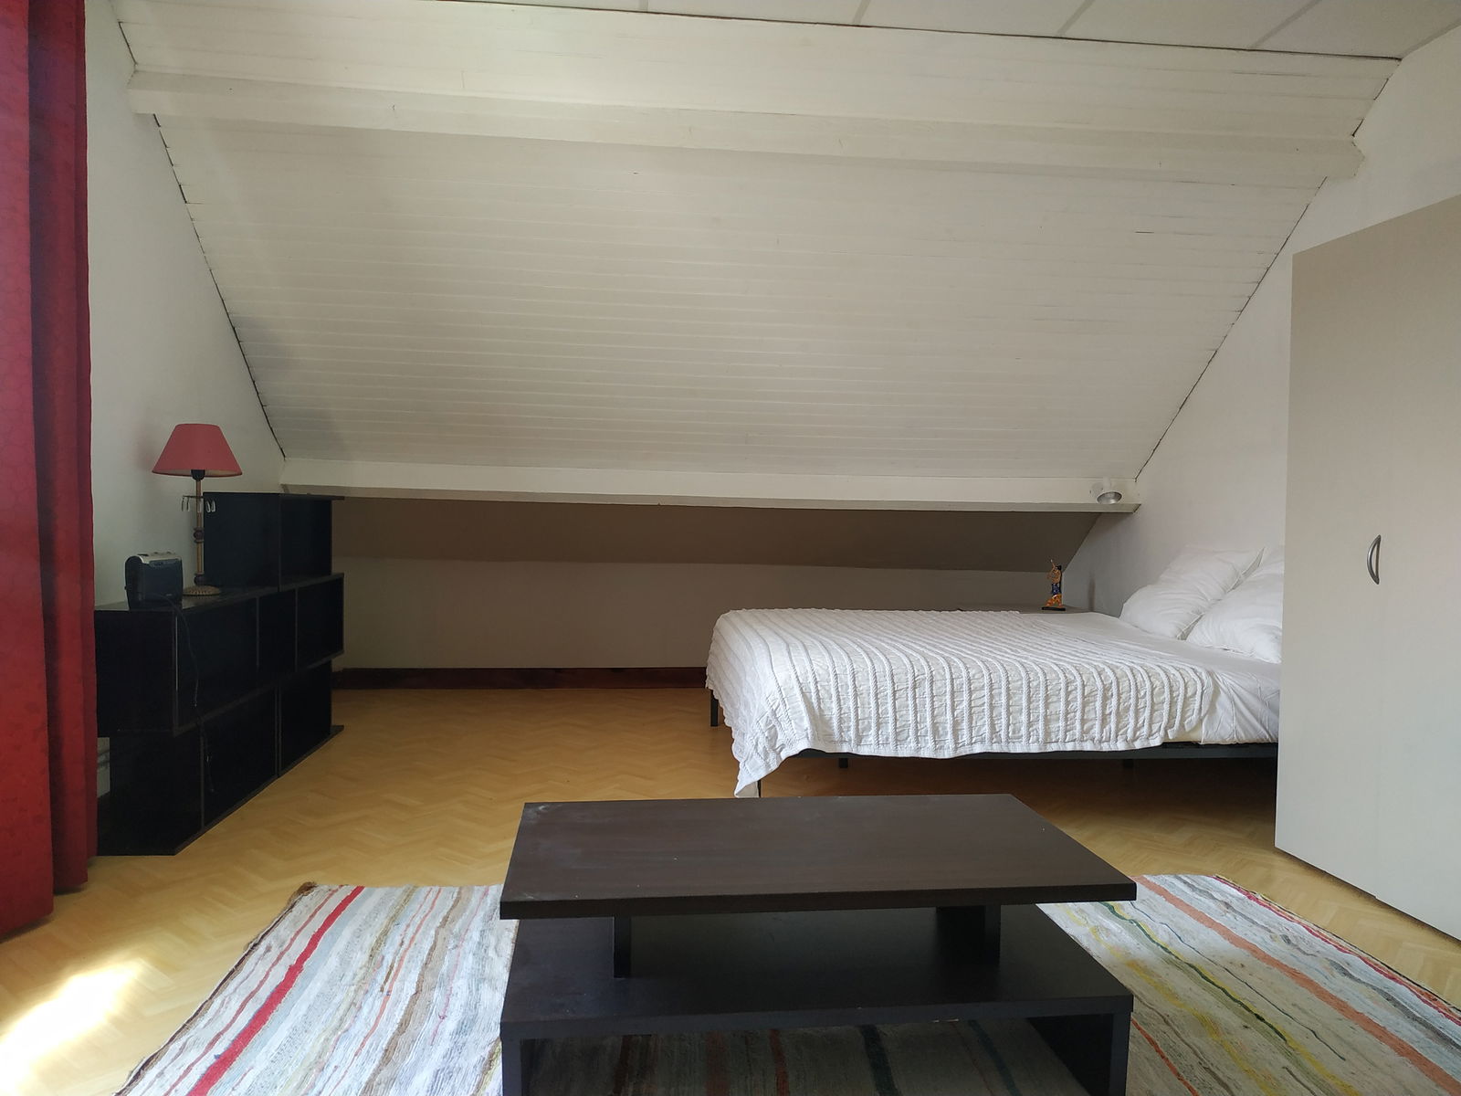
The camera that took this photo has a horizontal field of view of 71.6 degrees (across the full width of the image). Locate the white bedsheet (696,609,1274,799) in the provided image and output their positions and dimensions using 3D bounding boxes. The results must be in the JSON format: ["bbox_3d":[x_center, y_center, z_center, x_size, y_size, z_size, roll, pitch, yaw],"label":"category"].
[{"bbox_3d":[1.010,0.595,3.982,2.102,0.538,1.670,1,2,-6],"label":"white bedsheet"}]

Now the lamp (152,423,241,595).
[{"bbox_3d":[-1.742,-0.131,3.324,0.278,0.552,0.278,1,2,-6],"label":"lamp"}]

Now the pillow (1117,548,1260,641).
[{"bbox_3d":[1.884,0.169,4.182,0.178,0.470,0.643,44,3,0],"label":"pillow"}]

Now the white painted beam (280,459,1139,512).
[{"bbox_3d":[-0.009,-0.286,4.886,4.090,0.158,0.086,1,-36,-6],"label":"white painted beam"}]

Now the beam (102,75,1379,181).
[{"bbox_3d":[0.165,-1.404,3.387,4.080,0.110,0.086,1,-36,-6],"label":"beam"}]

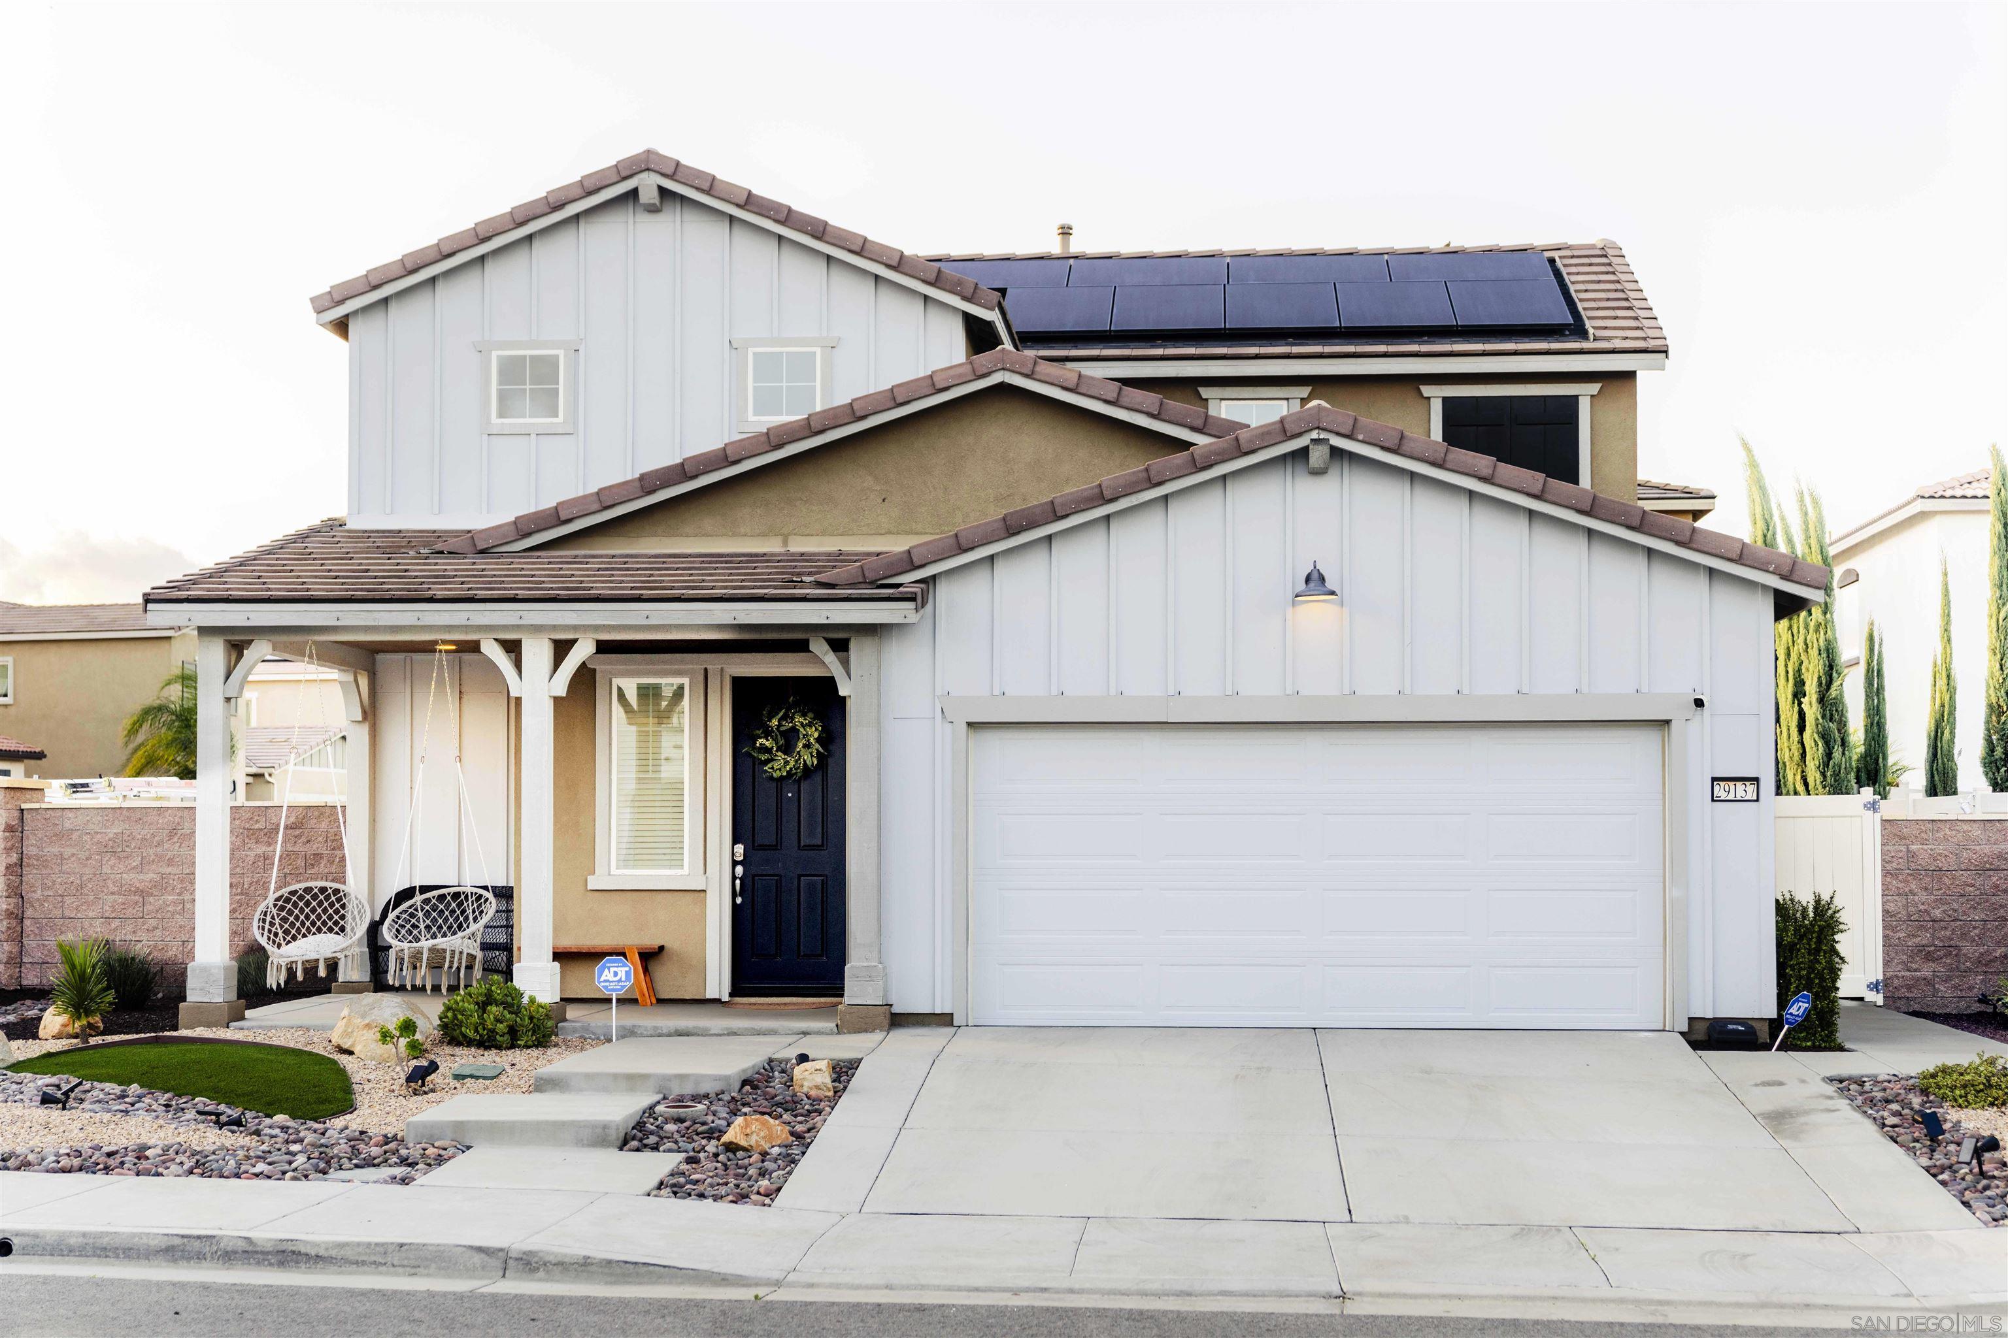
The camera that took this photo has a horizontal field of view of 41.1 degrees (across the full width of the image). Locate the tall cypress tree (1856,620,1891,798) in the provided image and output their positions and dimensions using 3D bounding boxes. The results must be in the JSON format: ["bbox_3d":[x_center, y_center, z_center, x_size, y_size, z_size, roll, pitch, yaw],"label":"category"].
[{"bbox_3d":[9.379,1.240,28.821,0.364,3.639,0.364,0,-3,5],"label":"tall cypress tree"}]

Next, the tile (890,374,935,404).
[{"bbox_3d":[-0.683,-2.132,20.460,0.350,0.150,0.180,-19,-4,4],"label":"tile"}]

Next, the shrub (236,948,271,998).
[{"bbox_3d":[-6.406,2.600,22.800,0.440,0.420,0.440,0,-3,5],"label":"shrub"}]

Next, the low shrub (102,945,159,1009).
[{"bbox_3d":[-7.011,2.483,21.500,0.500,0.530,0.500,0,-3,5],"label":"low shrub"}]

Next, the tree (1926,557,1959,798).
[{"bbox_3d":[9.812,0.990,28.000,0.380,4.350,0.380,0,-3,5],"label":"tree"}]

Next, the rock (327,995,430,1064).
[{"bbox_3d":[-4.106,2.380,17.650,0.670,0.420,0.550,0,-3,5],"label":"rock"}]

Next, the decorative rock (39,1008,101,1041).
[{"bbox_3d":[-6.520,2.477,18.700,0.430,0.240,0.360,0,-3,5],"label":"decorative rock"}]

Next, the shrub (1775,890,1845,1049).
[{"bbox_3d":[5.527,2.050,18.390,0.496,1.034,0.600,0,-3,5],"label":"shrub"}]

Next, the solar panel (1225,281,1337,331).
[{"bbox_3d":[2.636,-3.454,25.372,1.046,0.050,1.558,0,23,5],"label":"solar panel"}]

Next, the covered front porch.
[{"bbox_3d":[-3.183,1.102,20.111,5.195,2.967,2.950,0,-3,5],"label":"covered front porch"}]

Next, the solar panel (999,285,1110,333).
[{"bbox_3d":[0.514,-3.397,25.453,1.046,0.050,1.560,0,23,5],"label":"solar panel"}]

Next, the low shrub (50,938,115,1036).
[{"bbox_3d":[-6.300,2.188,18.300,0.460,0.700,0.460,0,-3,5],"label":"low shrub"}]

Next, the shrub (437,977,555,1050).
[{"bbox_3d":[-3.492,2.350,18.390,0.779,0.472,0.680,0,-3,5],"label":"shrub"}]

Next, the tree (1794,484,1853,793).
[{"bbox_3d":[9.150,0.473,29.883,0.652,5.279,0.652,0,-3,5],"label":"tree"}]

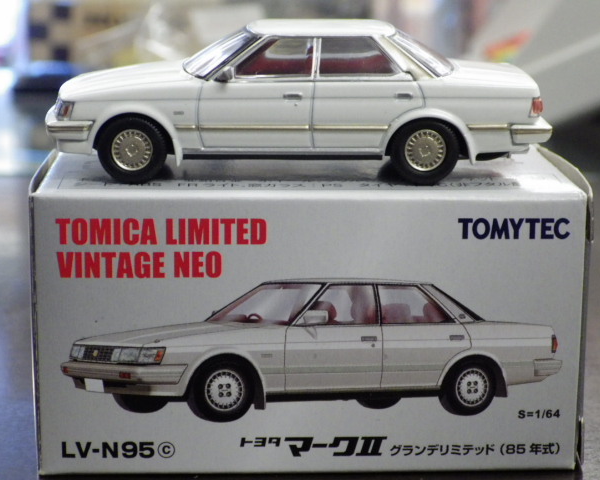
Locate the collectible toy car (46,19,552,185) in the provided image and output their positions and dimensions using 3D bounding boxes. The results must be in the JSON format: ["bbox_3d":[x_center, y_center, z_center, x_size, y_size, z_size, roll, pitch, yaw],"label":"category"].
[{"bbox_3d":[0.000,-0.021,0.238,0.073,0.022,0.027,0,12,-2],"label":"collectible toy car"}]

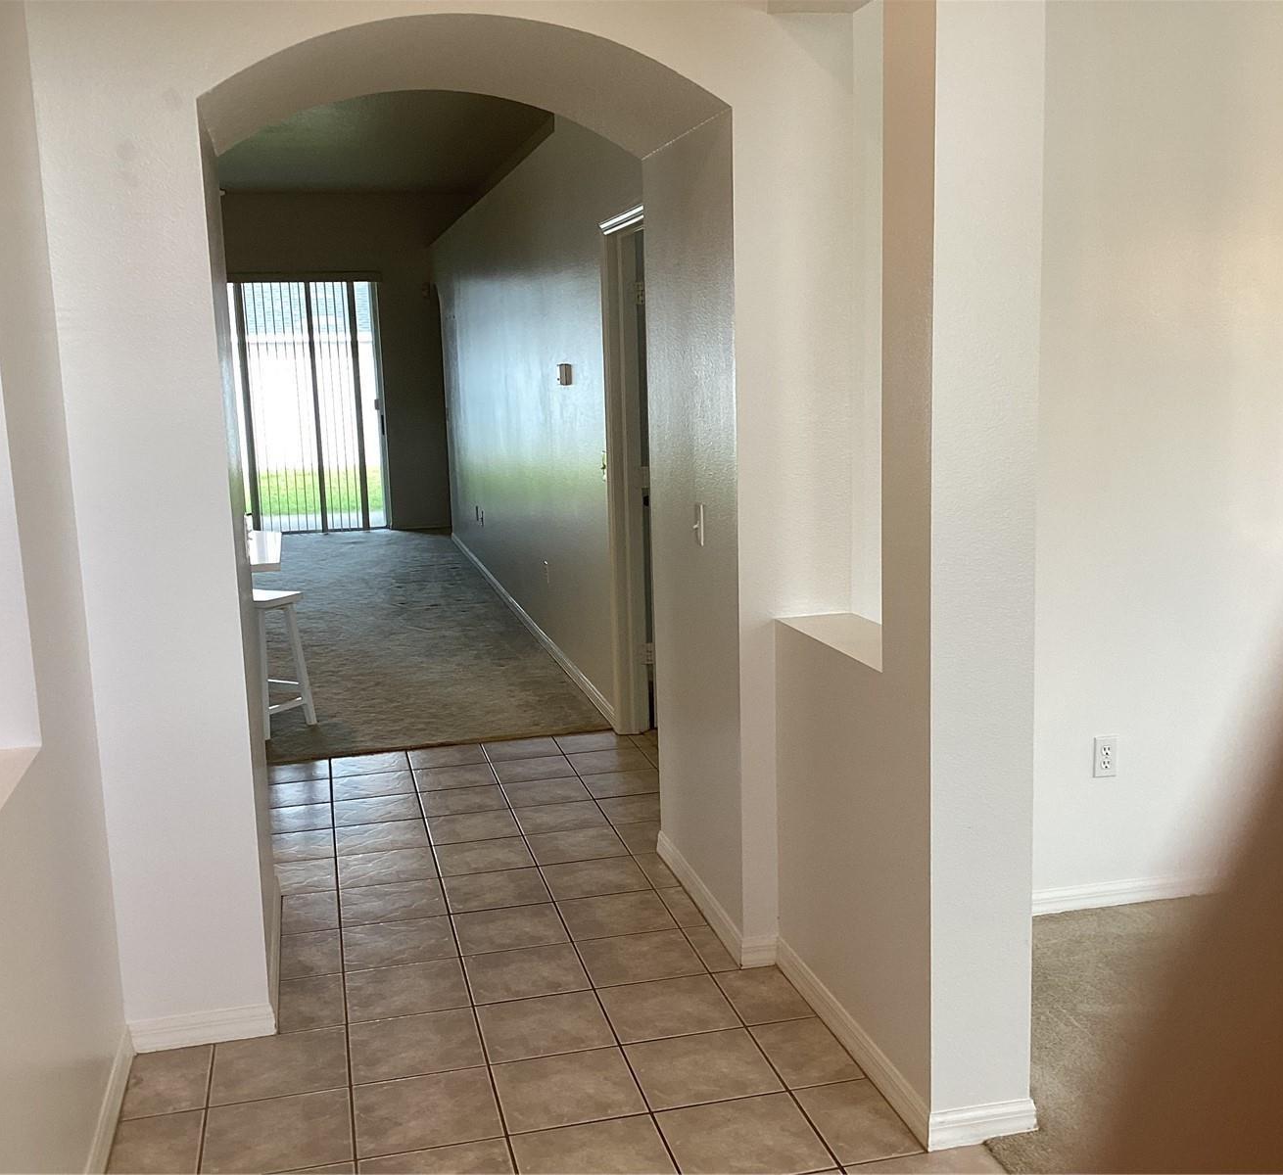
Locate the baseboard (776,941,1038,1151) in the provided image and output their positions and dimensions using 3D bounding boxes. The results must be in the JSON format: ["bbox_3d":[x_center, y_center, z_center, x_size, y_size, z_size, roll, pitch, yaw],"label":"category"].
[{"bbox_3d":[0.584,1.009,3.263,0.251,0.083,0.918,-4,10,-13],"label":"baseboard"}]

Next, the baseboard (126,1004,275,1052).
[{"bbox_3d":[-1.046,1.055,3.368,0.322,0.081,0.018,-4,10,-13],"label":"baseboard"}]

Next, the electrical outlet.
[{"bbox_3d":[1.293,0.473,3.910,0.071,0.116,0.010,-4,10,-13],"label":"electrical outlet"}]

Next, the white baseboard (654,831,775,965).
[{"bbox_3d":[0.201,0.884,4.114,0.095,0.082,0.930,-4,10,-13],"label":"white baseboard"}]

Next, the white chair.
[{"bbox_3d":[-1.718,0.330,6.249,0.420,0.610,0.320,3,11,30],"label":"white chair"}]

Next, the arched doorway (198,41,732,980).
[{"bbox_3d":[-0.460,-0.196,3.789,1.197,2.365,0.930,-4,10,-13],"label":"arched doorway"}]

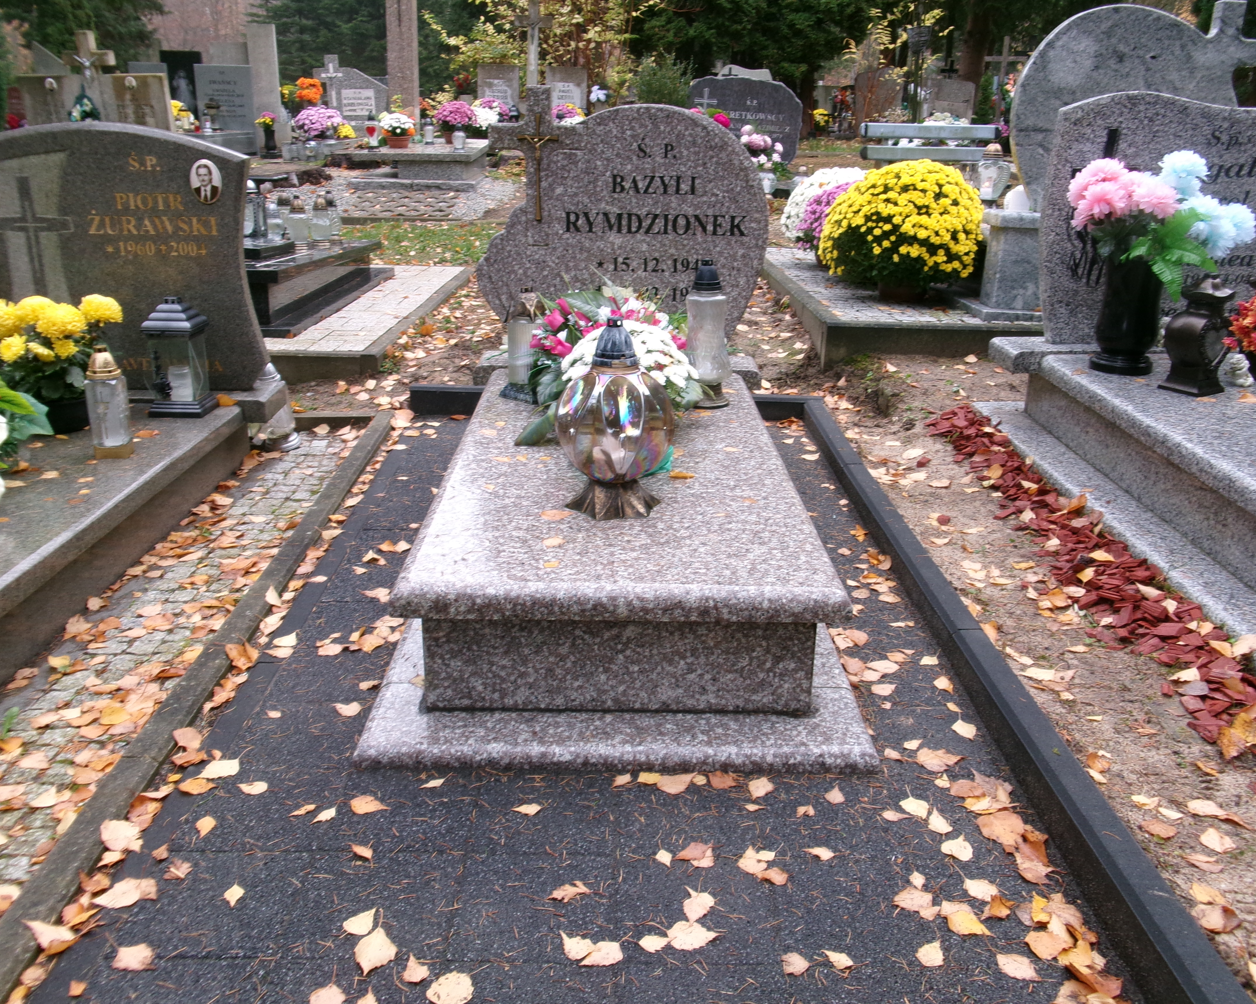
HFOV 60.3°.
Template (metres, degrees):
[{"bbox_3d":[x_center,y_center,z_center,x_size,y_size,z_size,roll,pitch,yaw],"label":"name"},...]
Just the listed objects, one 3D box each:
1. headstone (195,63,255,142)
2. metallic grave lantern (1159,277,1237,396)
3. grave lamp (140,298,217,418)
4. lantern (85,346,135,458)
[{"bbox_3d":[-4.617,-4.557,12.400,0.680,0.860,0.150,1,20,-1],"label":"headstone"},{"bbox_3d":[1.604,-0.469,3.017,0.137,0.316,0.137,-11,24,-29],"label":"metallic grave lantern"},{"bbox_3d":[-1.217,-0.398,2.925,0.152,0.309,0.152,2,21,1],"label":"grave lamp"},{"bbox_3d":[-1.241,-0.240,2.578,0.095,0.263,0.095,2,21,1],"label":"lantern"}]

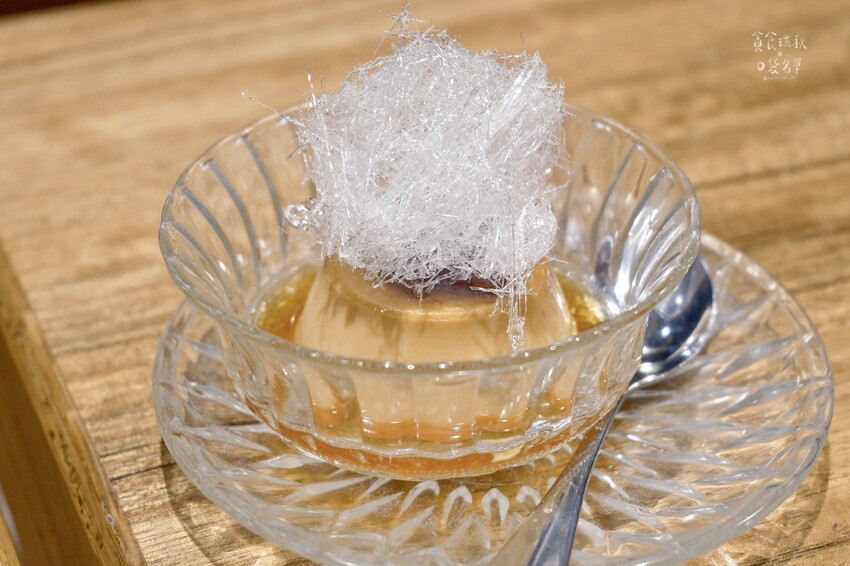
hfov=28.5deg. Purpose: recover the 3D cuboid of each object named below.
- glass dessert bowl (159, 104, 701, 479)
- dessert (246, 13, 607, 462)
[{"bbox_3d":[0.001,0.002,0.387,0.120,0.046,0.120,-1,34,0],"label":"glass dessert bowl"},{"bbox_3d":[0.001,-0.018,0.373,0.077,0.082,0.076,-1,34,0],"label":"dessert"}]

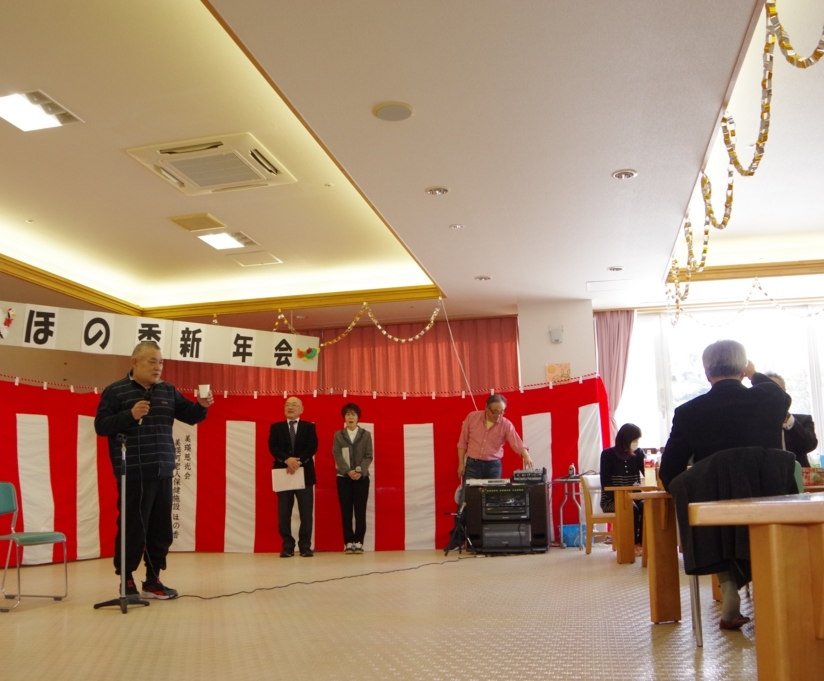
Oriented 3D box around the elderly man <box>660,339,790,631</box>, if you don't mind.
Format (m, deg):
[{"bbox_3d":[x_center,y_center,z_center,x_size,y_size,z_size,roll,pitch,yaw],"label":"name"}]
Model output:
[{"bbox_3d":[1.515,0.688,3.585,0.600,1.300,0.720,-4,-11,18],"label":"elderly man"}]

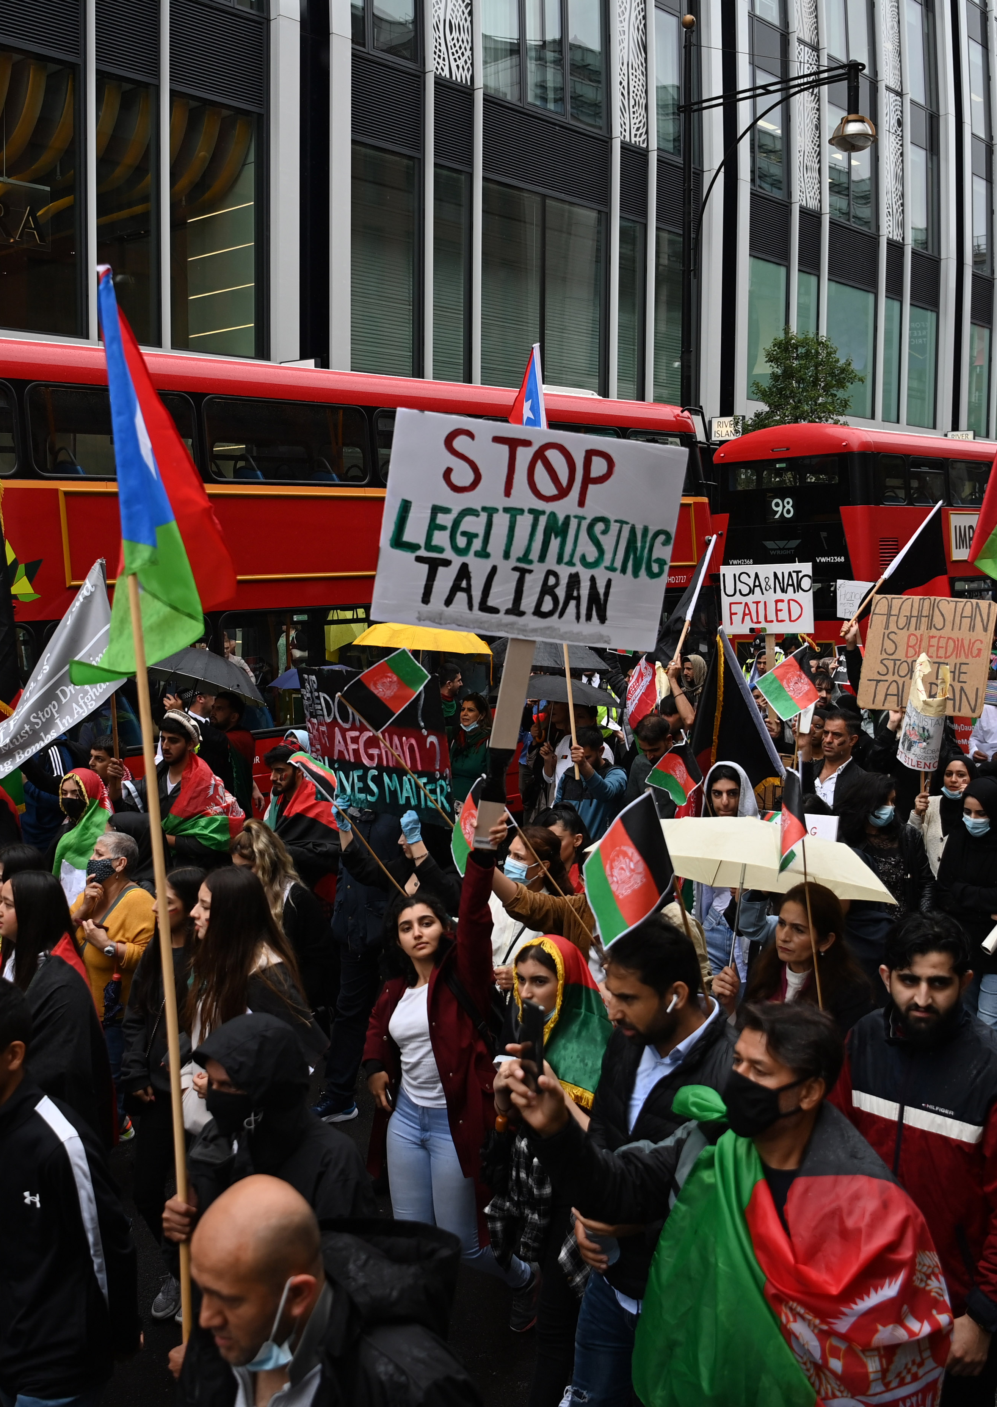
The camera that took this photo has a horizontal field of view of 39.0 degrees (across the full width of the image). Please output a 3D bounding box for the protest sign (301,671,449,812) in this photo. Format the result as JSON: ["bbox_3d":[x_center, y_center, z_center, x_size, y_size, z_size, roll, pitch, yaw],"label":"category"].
[{"bbox_3d":[-0.552,0.198,6.500,0.720,0.720,0.030,4,19,30],"label":"protest sign"}]

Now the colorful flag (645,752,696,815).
[{"bbox_3d":[0.754,0.322,6.100,0.260,0.230,0.080,-25,0,5],"label":"colorful flag"}]

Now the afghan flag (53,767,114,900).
[{"bbox_3d":[-1.893,0.597,6.450,0.330,0.600,0.290,3,4,37],"label":"afghan flag"}]

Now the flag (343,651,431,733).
[{"bbox_3d":[-0.458,-0.047,5.700,0.310,0.220,0.060,-42,3,-4],"label":"flag"}]

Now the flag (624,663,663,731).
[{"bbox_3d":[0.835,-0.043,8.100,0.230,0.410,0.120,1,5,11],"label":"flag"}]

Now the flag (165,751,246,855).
[{"bbox_3d":[-1.539,0.529,7.400,0.460,0.560,0.360,3,4,37],"label":"flag"}]

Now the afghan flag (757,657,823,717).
[{"bbox_3d":[1.382,-0.079,6.700,0.310,0.225,0.060,-36,3,9],"label":"afghan flag"}]

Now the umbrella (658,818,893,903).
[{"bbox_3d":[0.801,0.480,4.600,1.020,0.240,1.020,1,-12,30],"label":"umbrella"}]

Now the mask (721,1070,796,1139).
[{"bbox_3d":[0.437,0.675,2.370,0.105,0.120,0.140,-6,8,-32],"label":"mask"}]

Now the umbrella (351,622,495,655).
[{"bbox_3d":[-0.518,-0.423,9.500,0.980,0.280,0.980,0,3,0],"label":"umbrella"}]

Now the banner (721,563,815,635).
[{"bbox_3d":[1.681,-0.650,8.800,0.570,0.430,0.030,-2,3,16],"label":"banner"}]

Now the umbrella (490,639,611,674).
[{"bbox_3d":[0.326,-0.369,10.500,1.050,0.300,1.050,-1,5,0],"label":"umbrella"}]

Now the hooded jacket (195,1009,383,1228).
[{"bbox_3d":[-0.436,1.022,2.850,0.380,0.800,0.480,-2,4,-33],"label":"hooded jacket"}]

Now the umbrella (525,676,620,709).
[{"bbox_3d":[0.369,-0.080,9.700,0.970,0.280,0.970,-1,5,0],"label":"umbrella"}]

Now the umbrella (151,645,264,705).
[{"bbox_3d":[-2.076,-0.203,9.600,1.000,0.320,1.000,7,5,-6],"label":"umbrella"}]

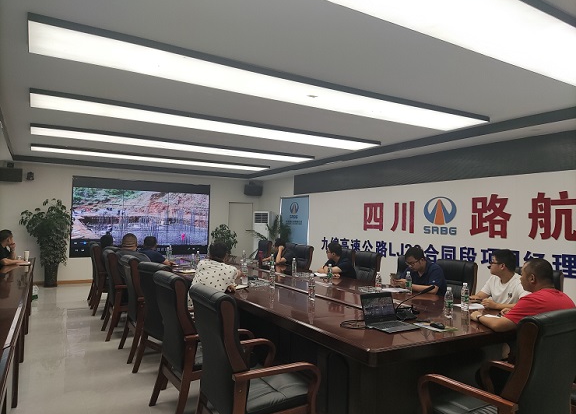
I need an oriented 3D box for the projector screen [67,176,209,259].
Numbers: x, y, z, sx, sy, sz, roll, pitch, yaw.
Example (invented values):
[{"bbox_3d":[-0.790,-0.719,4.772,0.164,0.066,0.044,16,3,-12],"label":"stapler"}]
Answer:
[{"bbox_3d":[-3.564,0.291,10.477,3.339,1.892,0.080,2,-3,-31],"label":"projector screen"}]

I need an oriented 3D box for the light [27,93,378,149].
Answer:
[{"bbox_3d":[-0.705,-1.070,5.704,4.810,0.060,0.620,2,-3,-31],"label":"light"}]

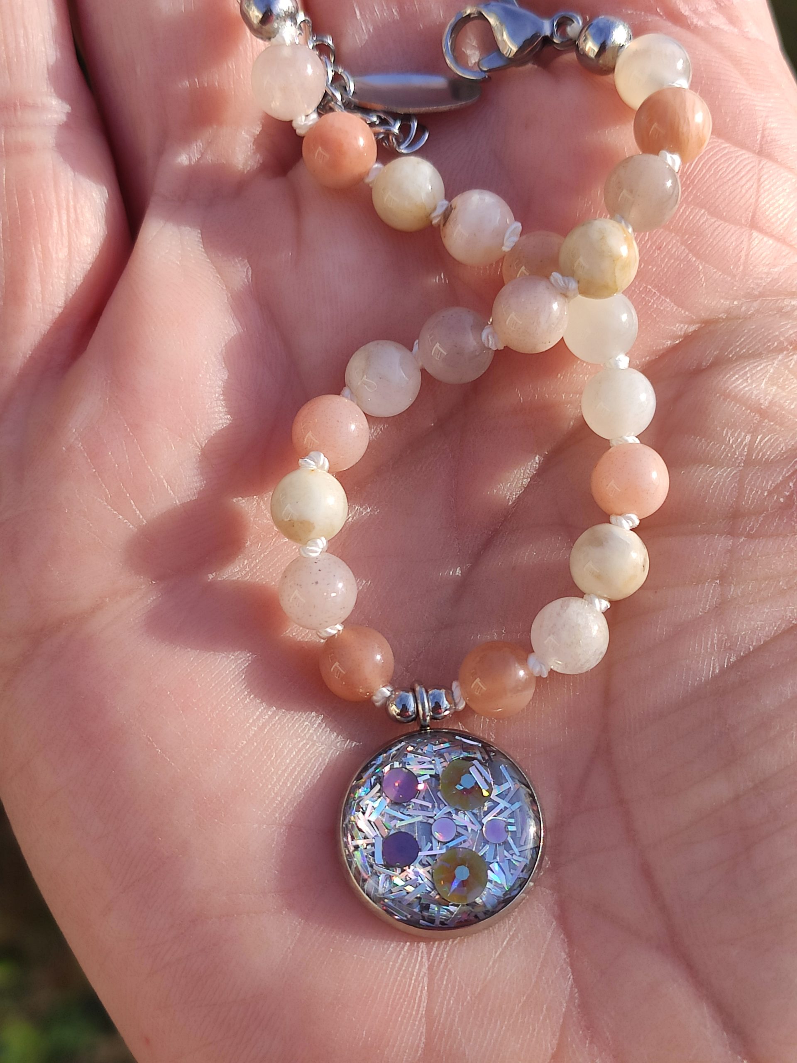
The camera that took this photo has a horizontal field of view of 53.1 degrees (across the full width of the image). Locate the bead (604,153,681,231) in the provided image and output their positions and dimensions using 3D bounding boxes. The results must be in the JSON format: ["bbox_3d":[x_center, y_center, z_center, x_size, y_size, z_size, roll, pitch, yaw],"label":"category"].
[{"bbox_3d":[0.027,-0.037,0.087,0.008,0.008,0.008,0,53,0],"label":"bead"}]

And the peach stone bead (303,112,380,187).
[{"bbox_3d":[-0.006,-0.041,0.087,0.008,0.008,0.008,0,60,0],"label":"peach stone bead"}]

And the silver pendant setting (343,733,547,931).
[{"bbox_3d":[0.005,0.032,0.085,0.021,0.006,0.021,-4,66,0],"label":"silver pendant setting"}]

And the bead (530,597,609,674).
[{"bbox_3d":[0.018,0.011,0.083,0.008,0.008,0.008,0,53,0],"label":"bead"}]

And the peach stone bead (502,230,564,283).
[{"bbox_3d":[0.016,-0.030,0.090,0.008,0.008,0.008,0,60,0],"label":"peach stone bead"}]

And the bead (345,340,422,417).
[{"bbox_3d":[-0.002,-0.016,0.084,0.008,0.008,0.008,0,60,0],"label":"bead"}]

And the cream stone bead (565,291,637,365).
[{"bbox_3d":[0.022,-0.022,0.087,0.008,0.008,0.008,0,53,0],"label":"cream stone bead"}]

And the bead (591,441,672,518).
[{"bbox_3d":[0.024,-0.005,0.084,0.008,0.008,0.008,0,60,0],"label":"bead"}]

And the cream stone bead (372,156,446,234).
[{"bbox_3d":[0.001,-0.037,0.088,0.008,0.008,0.008,1,55,-1],"label":"cream stone bead"}]

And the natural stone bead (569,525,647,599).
[{"bbox_3d":[0.022,0.003,0.083,0.008,0.008,0.008,0,53,0],"label":"natural stone bead"}]

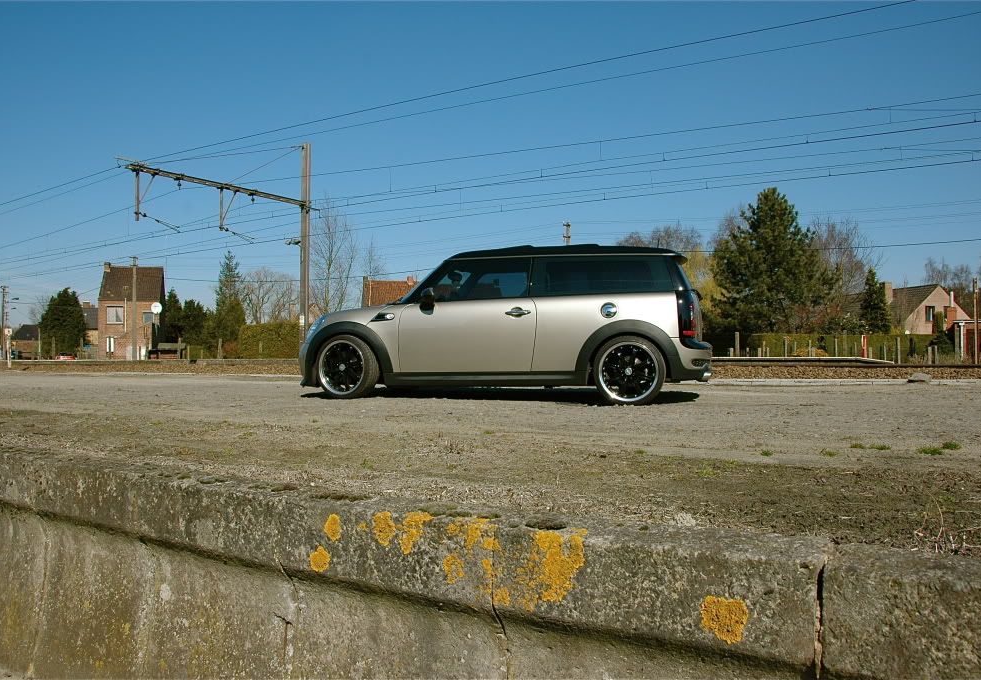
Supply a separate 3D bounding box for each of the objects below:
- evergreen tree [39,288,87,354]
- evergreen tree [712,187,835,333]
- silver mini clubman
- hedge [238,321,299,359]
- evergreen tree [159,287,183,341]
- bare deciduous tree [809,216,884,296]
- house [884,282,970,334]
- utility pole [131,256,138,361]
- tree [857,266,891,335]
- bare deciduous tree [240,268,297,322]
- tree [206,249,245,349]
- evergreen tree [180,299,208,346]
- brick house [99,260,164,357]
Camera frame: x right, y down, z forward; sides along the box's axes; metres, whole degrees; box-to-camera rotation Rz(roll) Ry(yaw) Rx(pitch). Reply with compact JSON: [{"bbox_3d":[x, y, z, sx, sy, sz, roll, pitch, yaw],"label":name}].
[{"bbox_3d":[-35.088,-0.927,63.067,3.900,6.610,3.800,0,-2,0],"label":"evergreen tree"},{"bbox_3d":[15.890,-3.392,43.122,6.700,10.380,6.500,0,-2,0],"label":"evergreen tree"},{"bbox_3d":[0.092,-0.167,7.330,3.960,1.430,1.730,-1,-1,14],"label":"silver mini clubman"},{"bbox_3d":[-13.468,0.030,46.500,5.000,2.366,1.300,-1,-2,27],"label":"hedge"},{"bbox_3d":[-29.033,-1.060,70.076,2.400,7.290,2.400,0,-2,0],"label":"evergreen tree"},{"bbox_3d":[24.742,-3.241,54.127,6.300,10.920,6.000,0,-2,0],"label":"bare deciduous tree"},{"bbox_3d":[35.809,-1.063,68.580,7.400,7.400,9.300,1,-2,-20],"label":"house"},{"bbox_3d":[-26.009,-2.301,56.000,0.400,7.598,0.350,0,-1,0],"label":"utility pole"},{"bbox_3d":[27.554,-1.937,55.000,2.440,6.673,2.440,0,-1,0],"label":"tree"},{"bbox_3d":[-21.336,-2.655,74.000,5.406,8.978,5.213,0,-1,0],"label":"bare deciduous tree"},{"bbox_3d":[-20.310,-2.286,59.101,2.900,9.200,2.900,0,-2,0],"label":"tree"},{"bbox_3d":[-23.636,-0.915,61.000,2.308,4.855,2.308,0,-1,0],"label":"evergreen tree"},{"bbox_3d":[-32.288,-2.143,69.504,5.200,9.400,5.700,1,-2,-16],"label":"brick house"}]

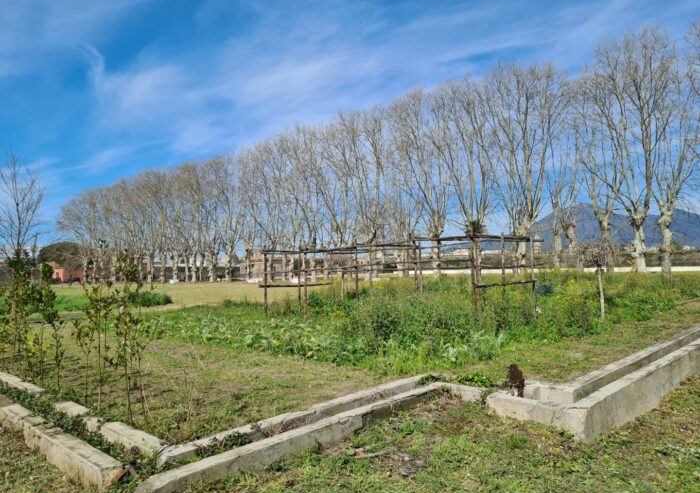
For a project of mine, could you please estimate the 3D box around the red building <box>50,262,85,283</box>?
[{"bbox_3d":[-72.532,6.676,135.000,7.000,4.800,6.000,0,-3,-45],"label":"red building"}]

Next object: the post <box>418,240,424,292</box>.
[{"bbox_3d":[2.254,0.925,16.363,0.065,2.150,0.065,0,-3,-45],"label":"post"}]

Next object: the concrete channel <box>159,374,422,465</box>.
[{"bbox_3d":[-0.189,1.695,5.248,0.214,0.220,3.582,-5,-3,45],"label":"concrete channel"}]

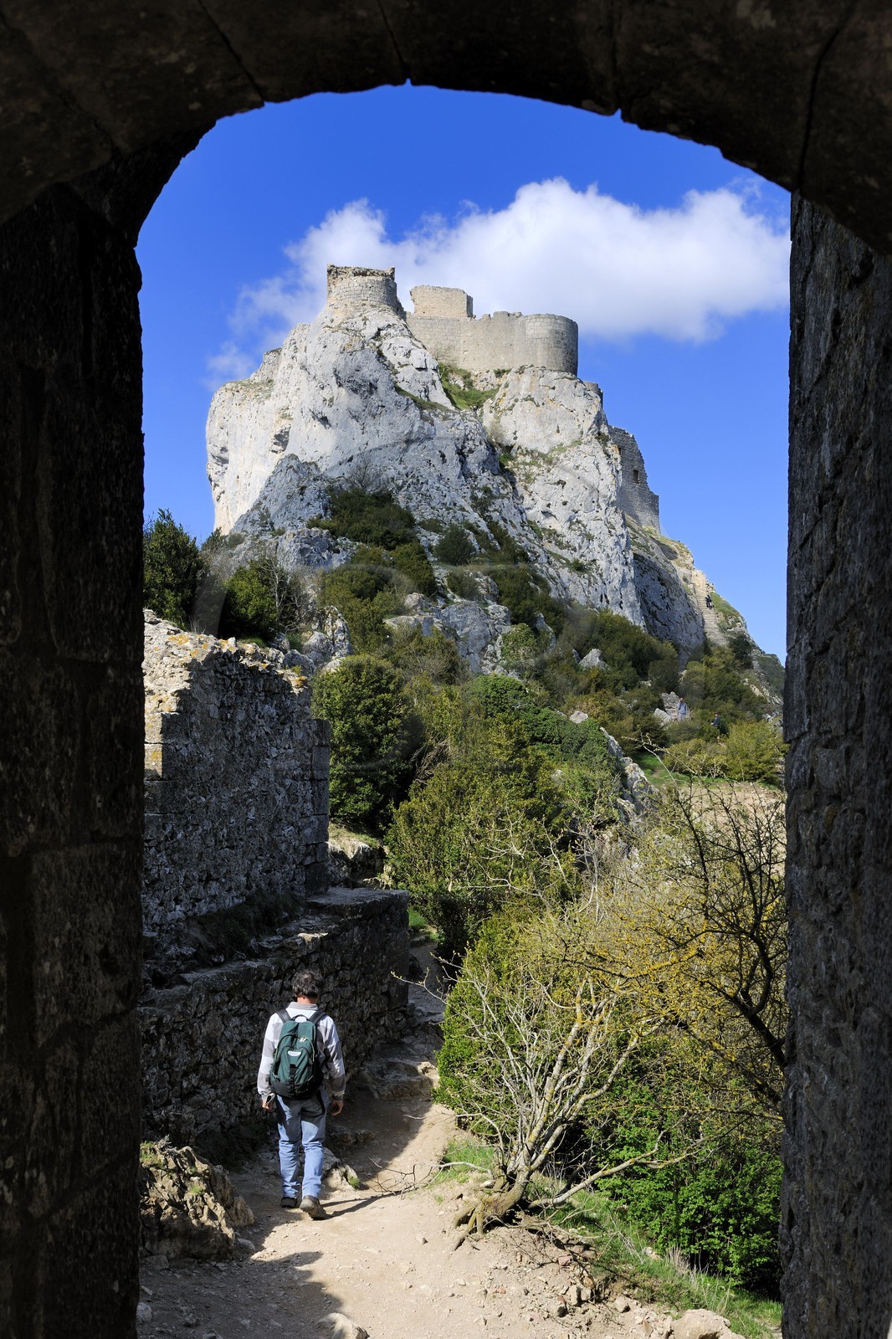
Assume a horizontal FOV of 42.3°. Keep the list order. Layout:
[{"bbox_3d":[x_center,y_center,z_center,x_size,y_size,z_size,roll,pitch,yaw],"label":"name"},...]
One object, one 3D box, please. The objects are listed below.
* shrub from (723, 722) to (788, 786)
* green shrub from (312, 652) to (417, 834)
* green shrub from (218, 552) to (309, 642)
[{"bbox_3d":[13.447,3.608,50.000,2.640,2.770,2.800,0,0,0],"label":"shrub"},{"bbox_3d":[-1.216,1.138,17.300,1.570,2.600,1.800,0,0,0],"label":"green shrub"},{"bbox_3d":[-3.720,-1.440,23.500,1.780,1.800,1.700,0,0,0],"label":"green shrub"}]

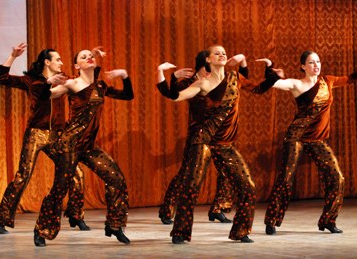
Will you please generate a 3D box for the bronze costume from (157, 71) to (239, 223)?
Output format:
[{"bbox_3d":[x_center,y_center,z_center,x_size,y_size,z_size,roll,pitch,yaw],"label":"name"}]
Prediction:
[{"bbox_3d":[0.186,0.074,10.500,0.820,1.610,0.560,-2,3,-38],"label":"bronze costume"}]

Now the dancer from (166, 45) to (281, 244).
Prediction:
[{"bbox_3d":[0.360,0.123,9.250,0.950,1.630,0.580,-1,3,-28],"label":"dancer"}]

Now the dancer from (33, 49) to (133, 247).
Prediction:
[{"bbox_3d":[-0.769,0.146,9.150,0.820,1.600,0.600,-2,3,-32],"label":"dancer"}]

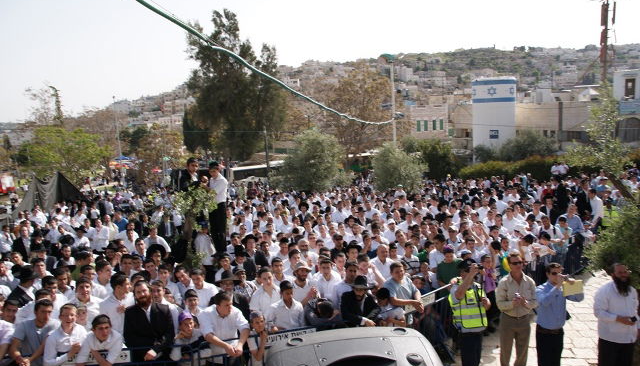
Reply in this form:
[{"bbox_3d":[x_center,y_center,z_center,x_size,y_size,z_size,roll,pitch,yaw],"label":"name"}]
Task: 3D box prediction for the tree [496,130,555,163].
[{"bbox_3d":[16.764,-2.882,39.000,4.900,3.500,4.200,-1,2,0],"label":"tree"}]

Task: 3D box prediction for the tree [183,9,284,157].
[{"bbox_3d":[-6.912,-7.409,42.000,8.600,15.370,8.000,-2,4,0],"label":"tree"}]

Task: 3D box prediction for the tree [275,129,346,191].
[{"bbox_3d":[-0.298,-0.140,19.000,2.800,3.960,2.600,-2,4,0],"label":"tree"}]

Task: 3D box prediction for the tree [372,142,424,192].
[{"bbox_3d":[3.113,0.000,18.800,2.100,3.260,2.000,-2,4,0],"label":"tree"}]

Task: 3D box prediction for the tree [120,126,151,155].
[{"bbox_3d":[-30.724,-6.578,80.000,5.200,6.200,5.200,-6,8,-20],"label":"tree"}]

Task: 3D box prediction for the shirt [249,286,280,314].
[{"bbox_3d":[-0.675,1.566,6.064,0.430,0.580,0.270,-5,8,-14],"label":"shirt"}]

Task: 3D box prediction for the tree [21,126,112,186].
[{"bbox_3d":[-30.606,-3.199,58.000,11.100,7.700,9.800,-7,9,-27],"label":"tree"}]

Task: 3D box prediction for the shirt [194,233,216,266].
[{"bbox_3d":[-2.278,1.329,9.600,0.450,0.650,0.300,-5,5,-37],"label":"shirt"}]

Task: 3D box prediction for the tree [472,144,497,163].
[{"bbox_3d":[12.417,-1.651,36.000,2.100,2.620,2.000,-2,4,0],"label":"tree"}]

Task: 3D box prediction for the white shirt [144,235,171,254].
[{"bbox_3d":[-3.586,1.445,10.600,0.560,0.620,0.320,-2,2,-17],"label":"white shirt"}]

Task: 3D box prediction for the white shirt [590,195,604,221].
[{"bbox_3d":[6.989,0.655,12.100,0.320,0.660,0.450,-4,5,-25],"label":"white shirt"}]

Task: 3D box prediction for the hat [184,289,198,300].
[{"bbox_3d":[-1.549,1.346,5.800,0.170,0.100,0.180,-4,8,-9],"label":"hat"}]

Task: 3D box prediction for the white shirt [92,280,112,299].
[{"bbox_3d":[-2.877,1.537,6.123,0.440,0.600,0.280,-4,5,-24],"label":"white shirt"}]

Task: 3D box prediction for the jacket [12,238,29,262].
[{"bbox_3d":[-6.510,1.535,10.508,0.460,0.700,0.300,-9,10,-37],"label":"jacket"}]

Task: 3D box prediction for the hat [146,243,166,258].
[{"bbox_3d":[-2.786,1.161,8.200,0.330,0.140,0.360,1,-40,-3],"label":"hat"}]

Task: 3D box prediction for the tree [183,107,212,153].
[{"bbox_3d":[-15.175,-6.307,60.000,3.800,6.600,3.800,-5,8,-14],"label":"tree"}]

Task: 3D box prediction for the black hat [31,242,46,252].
[{"bbox_3d":[-5.385,1.216,9.200,0.310,0.130,0.330,-9,10,-37],"label":"black hat"}]

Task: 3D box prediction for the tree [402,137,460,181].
[{"bbox_3d":[6.015,-0.749,26.000,3.000,3.430,2.800,-2,4,0],"label":"tree"}]

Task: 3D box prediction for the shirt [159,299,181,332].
[{"bbox_3d":[-1.904,1.691,5.700,0.460,0.620,0.280,-1,2,-6],"label":"shirt"}]

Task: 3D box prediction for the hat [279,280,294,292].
[{"bbox_3d":[-0.384,1.179,5.500,0.180,0.110,0.190,-6,8,-24],"label":"hat"}]

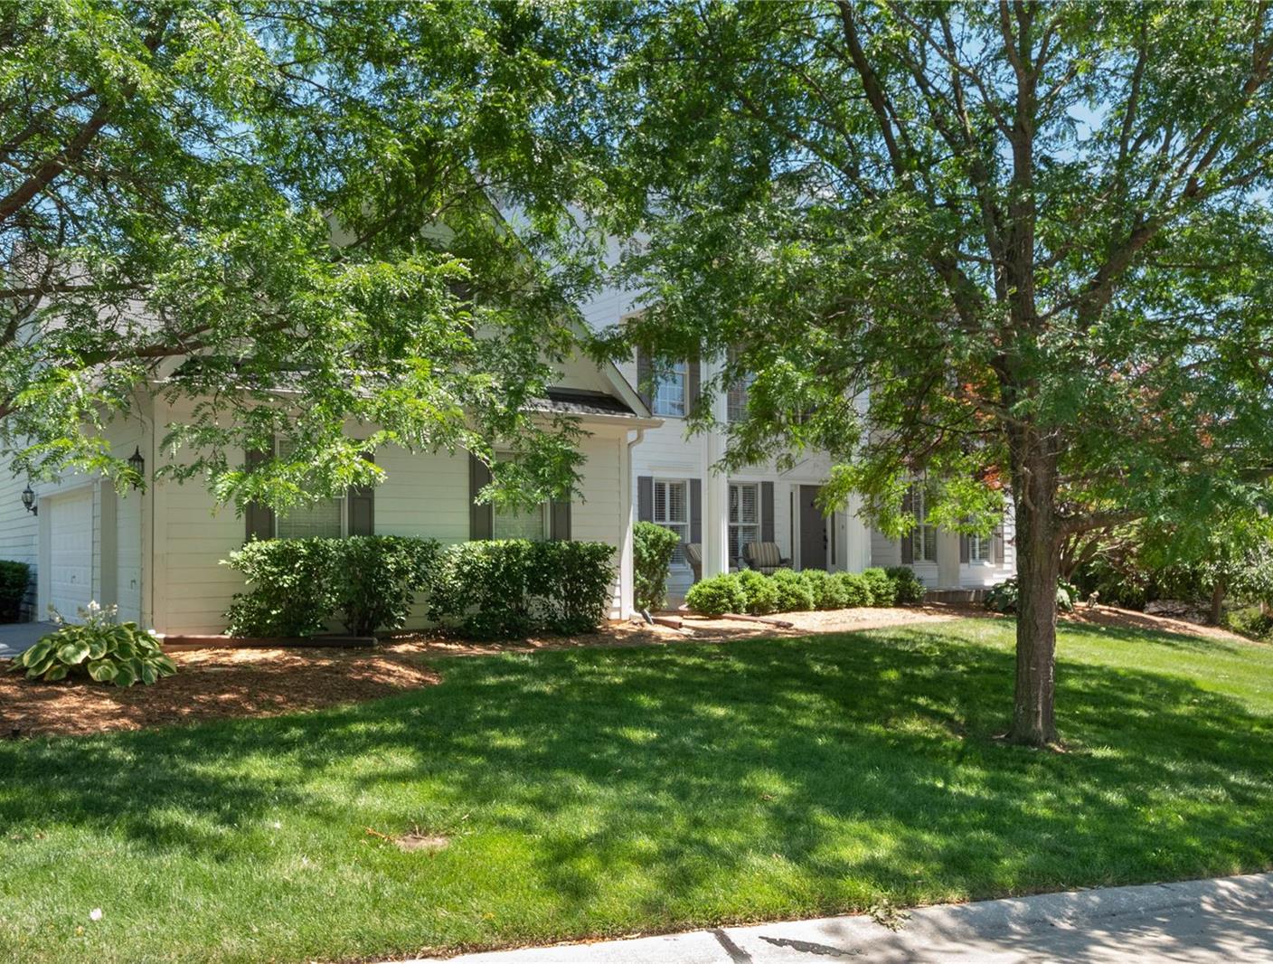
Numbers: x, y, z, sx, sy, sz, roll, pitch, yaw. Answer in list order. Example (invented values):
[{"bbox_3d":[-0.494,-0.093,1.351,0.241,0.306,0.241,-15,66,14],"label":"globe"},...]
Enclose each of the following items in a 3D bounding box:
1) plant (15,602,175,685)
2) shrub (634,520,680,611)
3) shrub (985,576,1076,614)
[{"bbox_3d":[-5.150,1.500,10.000,1.400,0.720,1.350,1,-2,-23],"label":"plant"},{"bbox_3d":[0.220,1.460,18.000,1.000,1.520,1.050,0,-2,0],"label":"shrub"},{"bbox_3d":[8.400,2.400,22.300,1.750,0.750,1.500,-1,-2,18],"label":"shrub"}]

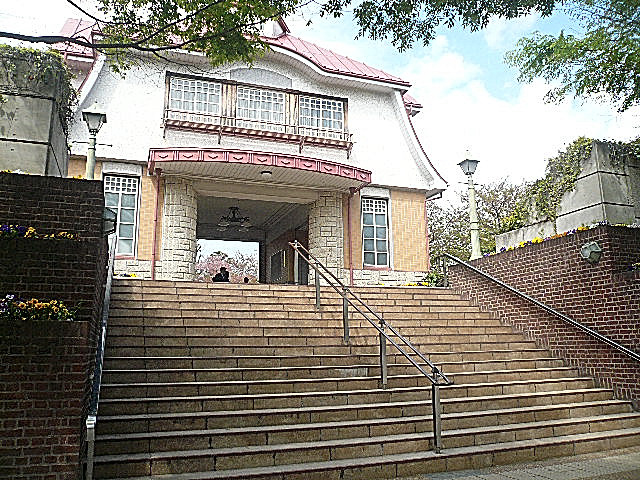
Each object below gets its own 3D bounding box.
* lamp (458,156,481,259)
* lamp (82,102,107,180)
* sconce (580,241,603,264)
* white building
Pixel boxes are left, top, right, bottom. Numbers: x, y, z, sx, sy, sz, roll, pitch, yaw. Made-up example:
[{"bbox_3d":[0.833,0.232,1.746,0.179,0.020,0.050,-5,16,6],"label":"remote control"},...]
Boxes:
[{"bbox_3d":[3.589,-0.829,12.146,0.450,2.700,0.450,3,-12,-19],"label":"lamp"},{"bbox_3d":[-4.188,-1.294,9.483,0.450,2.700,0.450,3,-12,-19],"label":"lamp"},{"bbox_3d":[4.216,0.196,8.048,0.170,0.330,0.300,3,-12,-19],"label":"sconce"},{"bbox_3d":[-2.586,-2.431,17.516,12.200,9.500,8.600,3,-12,-19],"label":"white building"}]

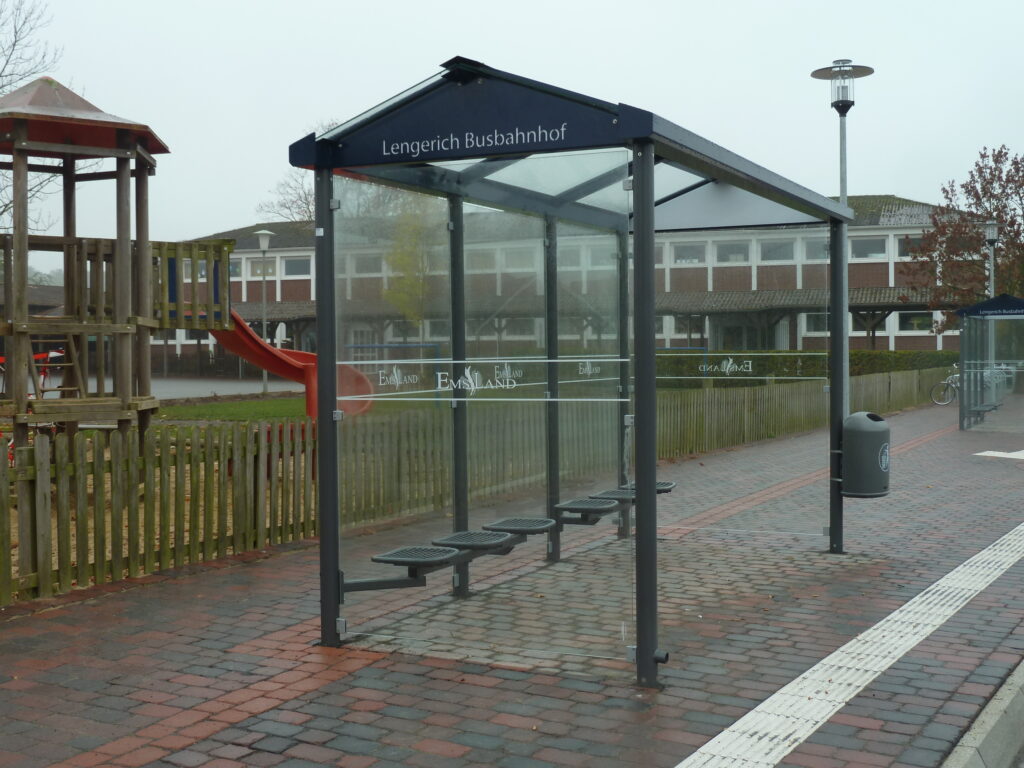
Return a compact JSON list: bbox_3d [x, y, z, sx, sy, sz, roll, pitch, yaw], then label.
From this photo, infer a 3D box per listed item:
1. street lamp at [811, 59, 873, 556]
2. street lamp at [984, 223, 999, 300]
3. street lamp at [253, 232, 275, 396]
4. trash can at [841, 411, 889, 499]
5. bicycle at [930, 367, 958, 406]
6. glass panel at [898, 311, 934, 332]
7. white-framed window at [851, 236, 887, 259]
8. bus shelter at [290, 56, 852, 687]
[{"bbox_3d":[4.558,-1.682,17.869,0.850,5.528,0.850,0,2,26],"label":"street lamp"},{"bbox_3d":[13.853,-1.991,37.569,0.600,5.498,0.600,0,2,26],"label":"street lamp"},{"bbox_3d":[-7.941,-2.332,42.066,0.700,5.276,0.700,-1,1,0],"label":"street lamp"},{"bbox_3d":[2.489,0.486,9.106,0.340,0.605,0.330,0,2,28],"label":"trash can"},{"bbox_3d":[12.901,0.069,37.320,1.750,1.100,0.600,0,2,18],"label":"bicycle"},{"bbox_3d":[17.856,-2.766,57.600,1.430,0.940,0.100,0,2,20],"label":"glass panel"},{"bbox_3d":[15.968,-6.114,58.300,1.500,0.980,0.100,0,2,20],"label":"white-framed window"},{"bbox_3d":[0.677,-0.159,7.748,1.860,2.770,4.230,0,2,26],"label":"bus shelter"}]

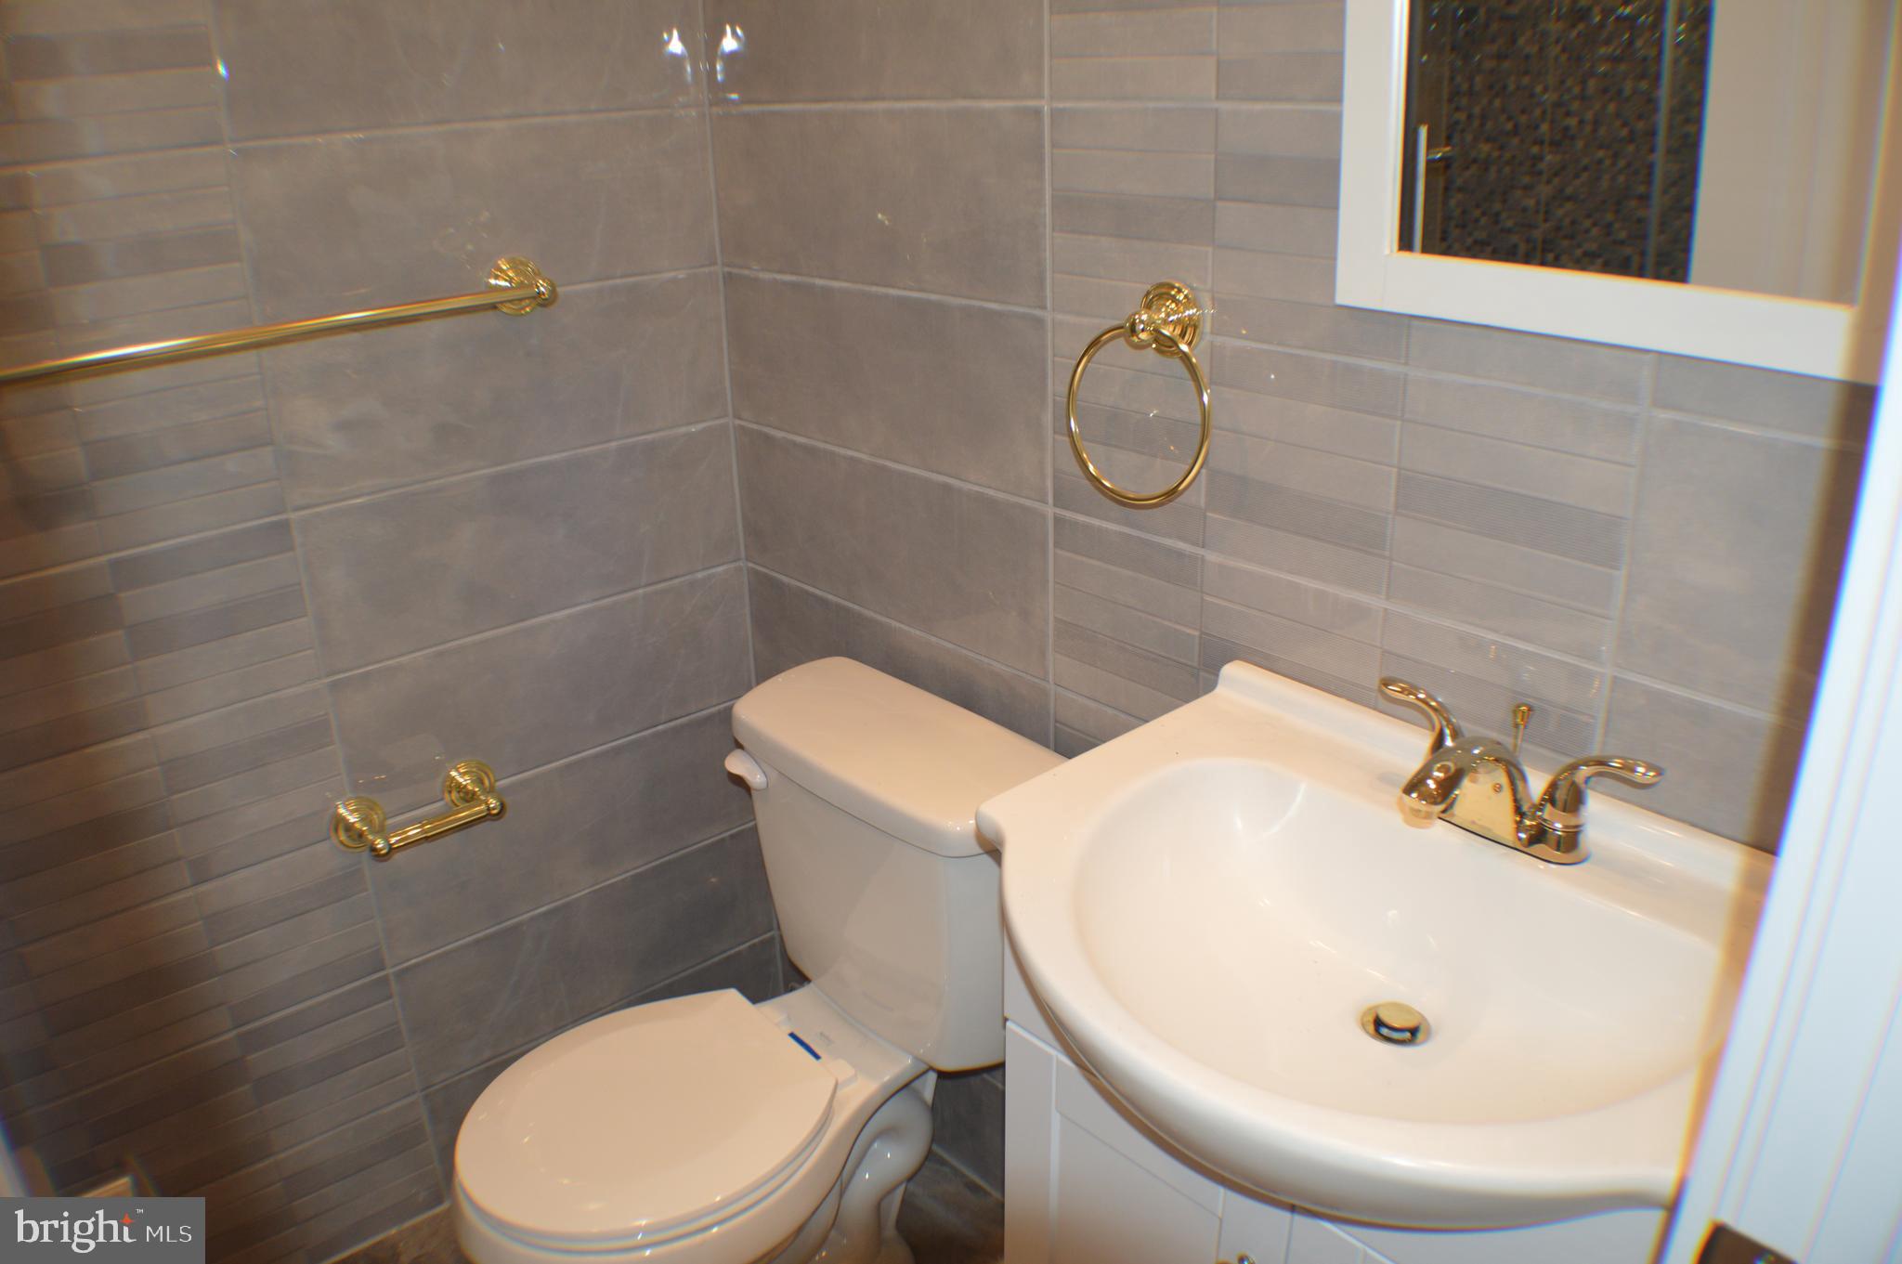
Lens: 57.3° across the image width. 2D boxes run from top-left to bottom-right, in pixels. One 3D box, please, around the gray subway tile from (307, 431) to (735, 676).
[{"bbox_3d":[-0.488,-0.108,2.061,0.548,0.187,0.010,-18,25,-35],"label":"gray subway tile"}]

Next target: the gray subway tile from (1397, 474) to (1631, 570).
[{"bbox_3d":[0.423,-0.089,1.328,0.010,0.037,0.201,-18,25,-35],"label":"gray subway tile"}]

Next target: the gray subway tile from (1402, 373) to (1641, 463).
[{"bbox_3d":[0.422,-0.160,1.298,0.010,0.037,0.201,-18,25,-35],"label":"gray subway tile"}]

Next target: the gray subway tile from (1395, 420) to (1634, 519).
[{"bbox_3d":[0.423,-0.124,1.313,0.010,0.038,0.201,-18,25,-35],"label":"gray subway tile"}]

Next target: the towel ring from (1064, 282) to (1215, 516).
[{"bbox_3d":[0.177,-0.208,1.544,0.066,0.198,0.178,-18,25,-35],"label":"towel ring"}]

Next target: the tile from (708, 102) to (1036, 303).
[{"bbox_3d":[-0.092,-0.462,1.861,0.010,0.187,0.594,-18,25,-35],"label":"tile"}]

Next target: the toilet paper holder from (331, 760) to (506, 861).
[{"bbox_3d":[-0.600,0.211,1.999,0.200,0.068,0.093,-18,25,-35],"label":"toilet paper holder"}]

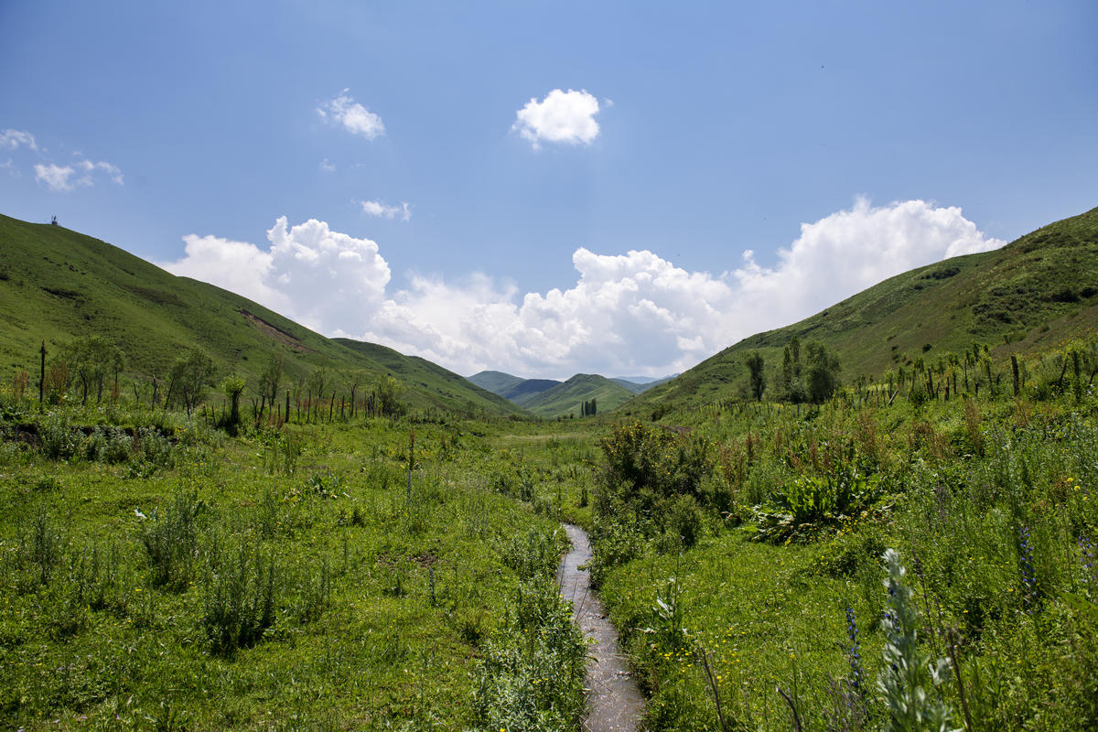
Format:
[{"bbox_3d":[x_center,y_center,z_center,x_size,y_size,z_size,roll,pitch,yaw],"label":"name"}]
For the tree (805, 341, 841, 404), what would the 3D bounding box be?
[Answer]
[{"bbox_3d":[35.451,0.772,95.000,4.751,8.076,4.751,0,-2,0],"label":"tree"}]

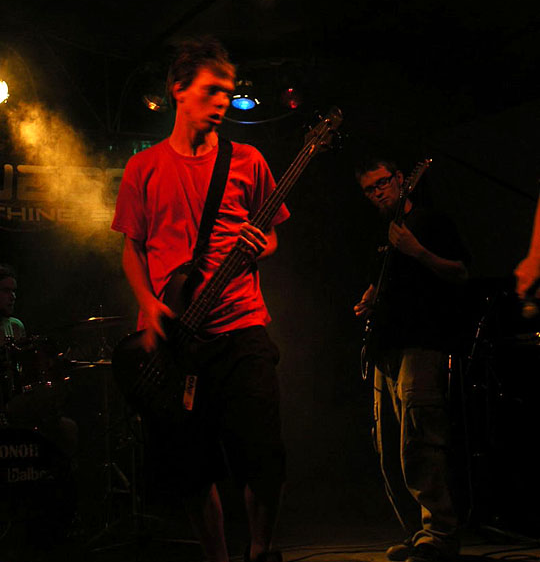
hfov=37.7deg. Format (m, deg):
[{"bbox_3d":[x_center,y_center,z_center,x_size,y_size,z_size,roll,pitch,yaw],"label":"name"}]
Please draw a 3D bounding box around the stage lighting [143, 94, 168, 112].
[{"bbox_3d":[-0.681,-1.061,4.700,0.170,0.200,0.170,-8,-55,32],"label":"stage lighting"}]

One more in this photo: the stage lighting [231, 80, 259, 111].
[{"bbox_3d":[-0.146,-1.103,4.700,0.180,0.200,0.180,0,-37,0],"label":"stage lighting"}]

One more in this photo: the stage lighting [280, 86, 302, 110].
[{"bbox_3d":[0.129,-1.103,4.750,0.170,0.200,0.170,-5,-54,22],"label":"stage lighting"}]

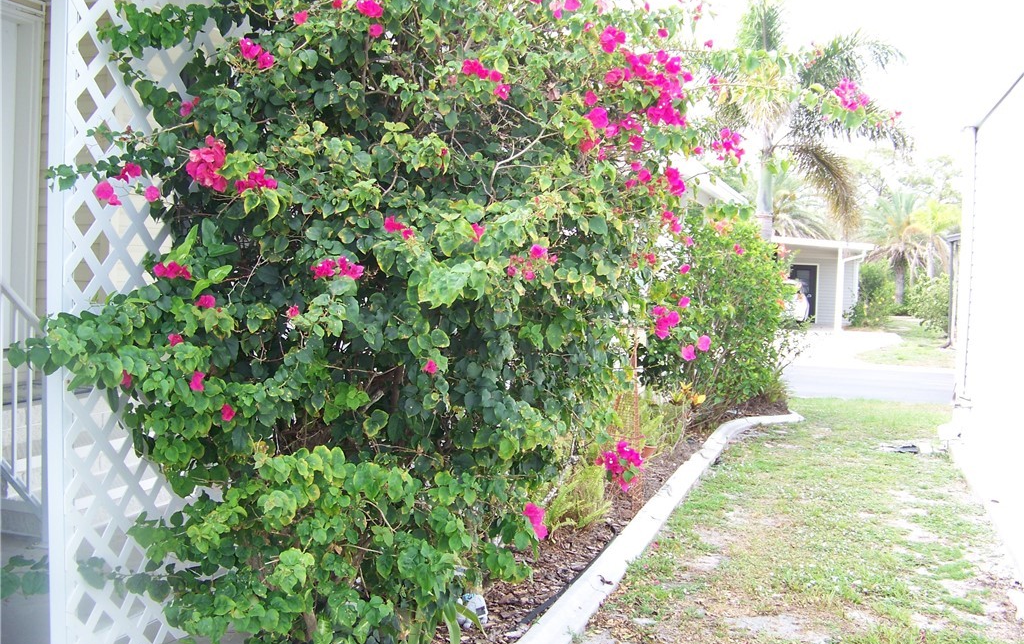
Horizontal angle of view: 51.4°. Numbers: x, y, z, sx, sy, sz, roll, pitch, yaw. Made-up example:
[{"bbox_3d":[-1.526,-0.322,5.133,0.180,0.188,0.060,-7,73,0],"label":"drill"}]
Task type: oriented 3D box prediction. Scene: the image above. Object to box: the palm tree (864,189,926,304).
[{"bbox_3d":[15.125,-2.820,42.000,2.372,4.891,2.445,2,3,20],"label":"palm tree"}]

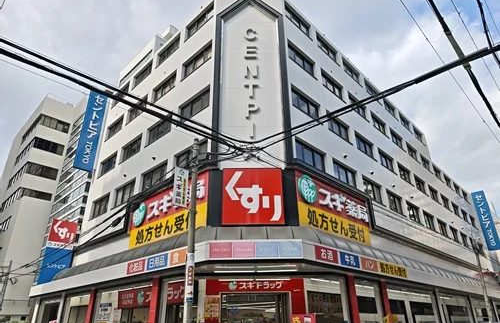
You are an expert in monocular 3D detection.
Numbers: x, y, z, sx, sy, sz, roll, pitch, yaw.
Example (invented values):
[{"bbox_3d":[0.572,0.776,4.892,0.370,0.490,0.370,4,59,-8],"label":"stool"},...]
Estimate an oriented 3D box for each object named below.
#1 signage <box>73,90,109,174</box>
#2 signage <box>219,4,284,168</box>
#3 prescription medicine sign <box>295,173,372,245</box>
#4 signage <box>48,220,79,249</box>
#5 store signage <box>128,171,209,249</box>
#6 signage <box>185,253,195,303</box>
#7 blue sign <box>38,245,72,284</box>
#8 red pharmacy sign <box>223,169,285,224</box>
[{"bbox_3d":[-10.860,-2.181,22.844,0.250,6.077,1.234,-24,-34,38],"label":"signage"},{"bbox_3d":[0.052,-3.956,15.299,2.710,9.496,0.250,0,-26,-1],"label":"signage"},{"bbox_3d":[3.865,2.267,14.495,0.200,2.243,5.801,-24,-35,39],"label":"prescription medicine sign"},{"bbox_3d":[-12.706,4.977,22.651,0.250,1.845,1.676,-24,-34,38],"label":"signage"},{"bbox_3d":[-3.703,2.315,14.391,5.872,2.243,0.200,-24,-34,38],"label":"store signage"},{"bbox_3d":[-1.558,2.984,8.576,0.220,1.221,0.200,7,-28,-16],"label":"signage"},{"bbox_3d":[-12.673,6.934,21.689,0.250,2.397,1.677,-24,-34,38],"label":"blue sign"},{"bbox_3d":[0.130,1.305,12.636,2.302,2.273,0.220,0,-26,-1],"label":"red pharmacy sign"}]

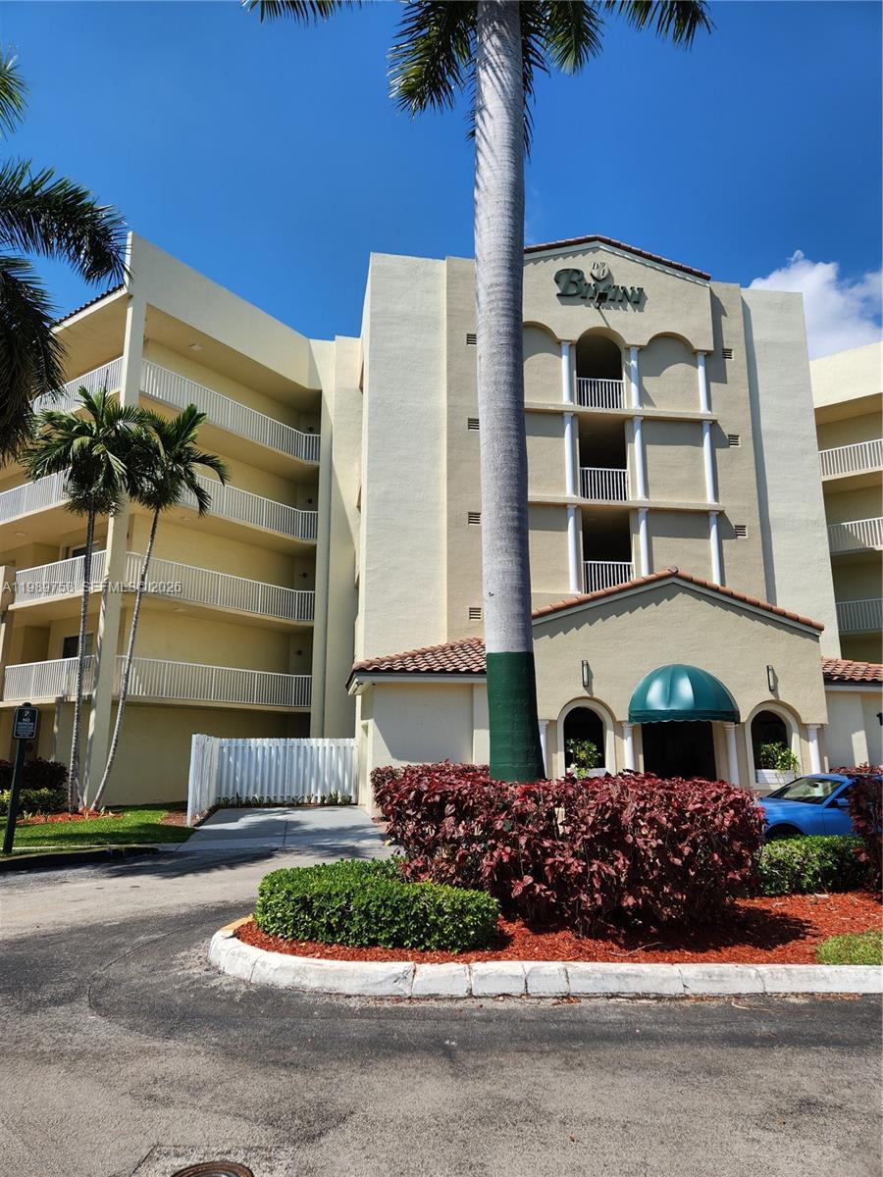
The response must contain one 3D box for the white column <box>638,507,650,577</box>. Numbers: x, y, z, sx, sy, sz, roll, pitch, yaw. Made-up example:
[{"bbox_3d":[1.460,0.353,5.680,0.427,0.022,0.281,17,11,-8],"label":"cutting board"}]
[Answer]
[{"bbox_3d":[6.221,-1.114,23.715,0.278,2.722,0.278,2,-12,-9],"label":"white column"}]

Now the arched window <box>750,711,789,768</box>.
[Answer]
[{"bbox_3d":[7.981,3.765,18.974,1.079,1.631,0.209,2,-12,-9],"label":"arched window"}]

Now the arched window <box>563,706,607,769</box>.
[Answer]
[{"bbox_3d":[3.238,3.502,17.703,0.970,1.630,0.250,2,-12,-8],"label":"arched window"}]

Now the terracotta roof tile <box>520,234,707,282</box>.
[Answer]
[{"bbox_3d":[4.989,-10.615,24.867,7.450,1.200,0.600,2,-12,-8],"label":"terracotta roof tile"}]

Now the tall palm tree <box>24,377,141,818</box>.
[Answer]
[{"bbox_3d":[-9.289,0.036,19.669,2.641,10.782,2.740,5,-13,-24],"label":"tall palm tree"}]

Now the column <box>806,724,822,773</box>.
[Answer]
[{"bbox_3d":[9.078,4.309,18.811,0.287,2.025,0.287,2,-12,-9],"label":"column"}]

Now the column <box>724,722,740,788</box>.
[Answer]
[{"bbox_3d":[6.701,4.158,17.859,0.280,2.117,0.280,2,-12,-8],"label":"column"}]

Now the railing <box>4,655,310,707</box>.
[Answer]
[{"bbox_3d":[-9.263,3.348,26.214,5.525,1.087,7.961,-8,-14,34],"label":"railing"}]

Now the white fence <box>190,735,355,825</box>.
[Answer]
[{"bbox_3d":[-3.778,4.488,18.810,3.800,1.780,6.150,2,-12,-8],"label":"white fence"}]

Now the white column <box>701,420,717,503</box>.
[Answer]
[{"bbox_3d":[8.494,-3.980,24.677,0.278,2.757,0.278,2,-12,-9],"label":"white column"}]

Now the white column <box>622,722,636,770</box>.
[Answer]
[{"bbox_3d":[4.215,4.075,17.500,0.280,2.127,0.280,2,-12,-8],"label":"white column"}]

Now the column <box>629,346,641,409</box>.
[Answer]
[{"bbox_3d":[6.209,-6.715,24.883,0.278,2.157,0.278,2,-12,-9],"label":"column"}]

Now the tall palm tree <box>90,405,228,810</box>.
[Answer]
[{"bbox_3d":[-7.377,0.165,21.042,2.816,11.082,2.740,5,-13,-23],"label":"tall palm tree"}]

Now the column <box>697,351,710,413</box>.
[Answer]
[{"bbox_3d":[8.230,-6.443,24.487,0.310,2.020,0.310,2,-12,-8],"label":"column"}]

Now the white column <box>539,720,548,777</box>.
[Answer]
[{"bbox_3d":[2.330,4.012,17.227,0.280,2.136,0.280,2,-12,-8],"label":"white column"}]

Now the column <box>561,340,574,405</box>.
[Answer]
[{"bbox_3d":[3.830,-6.590,23.851,0.310,2.100,0.310,2,-12,-8],"label":"column"}]

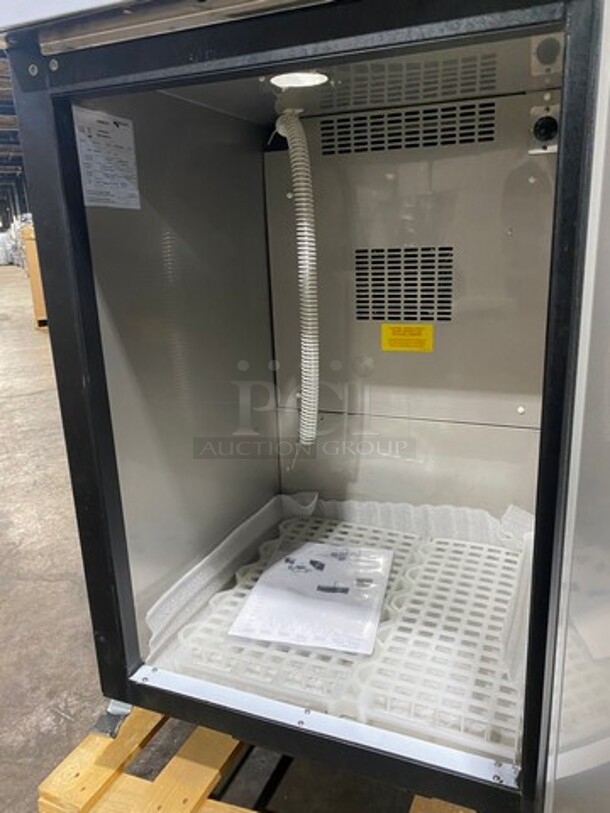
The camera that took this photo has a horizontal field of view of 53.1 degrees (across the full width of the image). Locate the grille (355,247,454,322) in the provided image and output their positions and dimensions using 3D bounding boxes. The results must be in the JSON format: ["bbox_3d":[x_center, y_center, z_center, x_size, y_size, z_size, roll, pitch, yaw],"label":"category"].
[{"bbox_3d":[0.173,-0.214,1.079,0.172,0.125,0.010,4,17,22],"label":"grille"}]

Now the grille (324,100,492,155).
[{"bbox_3d":[0.163,-0.456,1.011,0.289,0.053,0.010,4,17,22],"label":"grille"}]

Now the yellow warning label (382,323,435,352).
[{"bbox_3d":[0.185,-0.123,1.102,0.095,0.049,0.003,4,17,22],"label":"yellow warning label"}]

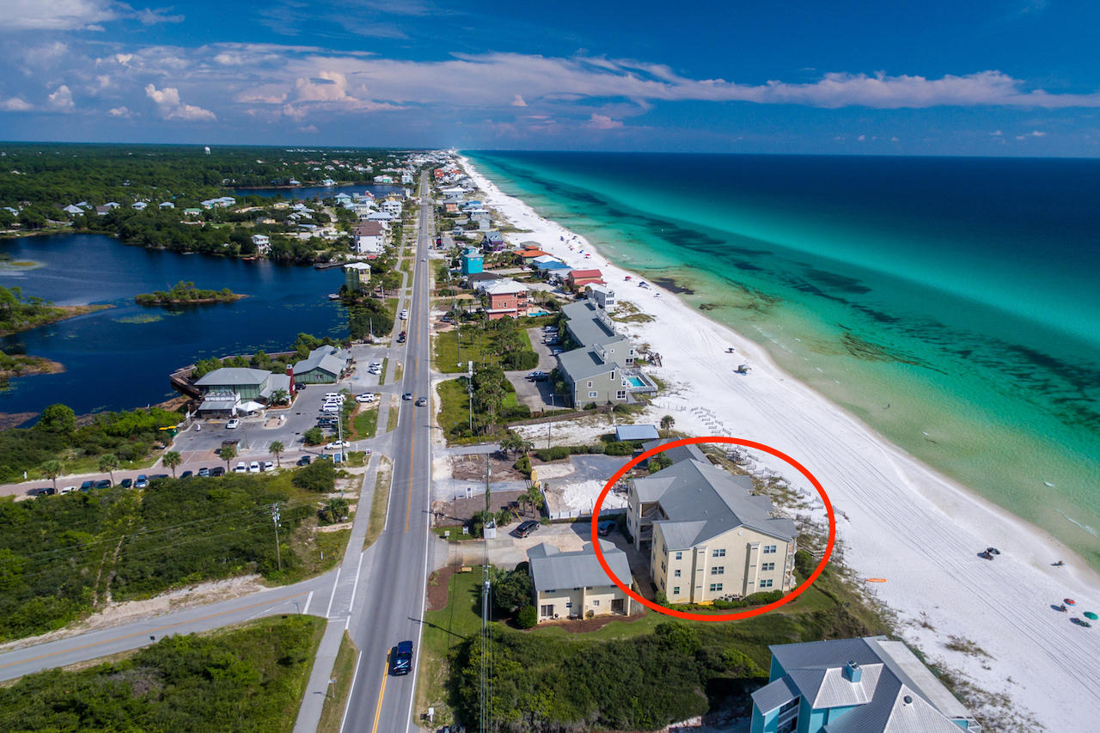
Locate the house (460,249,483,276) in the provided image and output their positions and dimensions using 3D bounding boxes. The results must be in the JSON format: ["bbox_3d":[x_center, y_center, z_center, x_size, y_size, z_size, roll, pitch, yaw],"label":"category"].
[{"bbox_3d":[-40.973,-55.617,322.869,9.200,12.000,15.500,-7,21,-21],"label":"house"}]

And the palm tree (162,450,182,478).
[{"bbox_3d":[-69.959,18.304,113.346,3.300,5.500,3.300,1,20,0],"label":"palm tree"}]

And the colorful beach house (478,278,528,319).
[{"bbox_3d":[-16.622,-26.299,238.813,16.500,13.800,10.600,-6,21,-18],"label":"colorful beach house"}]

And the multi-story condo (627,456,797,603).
[{"bbox_3d":[25.423,24.994,98.513,21.100,12.400,21.500,-2,20,-8],"label":"multi-story condo"}]

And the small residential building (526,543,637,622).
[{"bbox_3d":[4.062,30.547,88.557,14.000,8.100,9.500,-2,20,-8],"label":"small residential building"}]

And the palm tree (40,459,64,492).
[{"bbox_3d":[-93.389,20.764,114.387,4.200,6.800,4.200,-3,20,-9],"label":"palm tree"}]

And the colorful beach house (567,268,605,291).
[{"bbox_3d":[17.233,-40.466,286.352,17.700,9.400,13.000,-7,21,-21],"label":"colorful beach house"}]

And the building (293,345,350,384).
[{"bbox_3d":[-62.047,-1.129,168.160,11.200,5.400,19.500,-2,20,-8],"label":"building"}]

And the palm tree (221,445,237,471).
[{"bbox_3d":[-61.059,17.427,115.982,3.000,5.600,3.000,1,20,0],"label":"palm tree"}]

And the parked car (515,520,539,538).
[{"bbox_3d":[-3.517,26.253,99.132,1.920,1.750,4.750,14,23,32],"label":"parked car"}]

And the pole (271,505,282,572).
[{"bbox_3d":[-41.892,26.197,92.979,1.200,12.200,0.800,-3,20,-9],"label":"pole"}]

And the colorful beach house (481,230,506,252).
[{"bbox_3d":[-33.999,-76.034,370.156,10.000,11.200,10.300,-9,22,-24],"label":"colorful beach house"}]

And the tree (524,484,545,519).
[{"bbox_3d":[-2.663,22.714,102.752,3.600,6.000,3.600,1,20,0],"label":"tree"}]

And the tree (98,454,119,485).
[{"bbox_3d":[-79.420,18.913,110.403,3.200,6.100,3.200,1,20,0],"label":"tree"}]

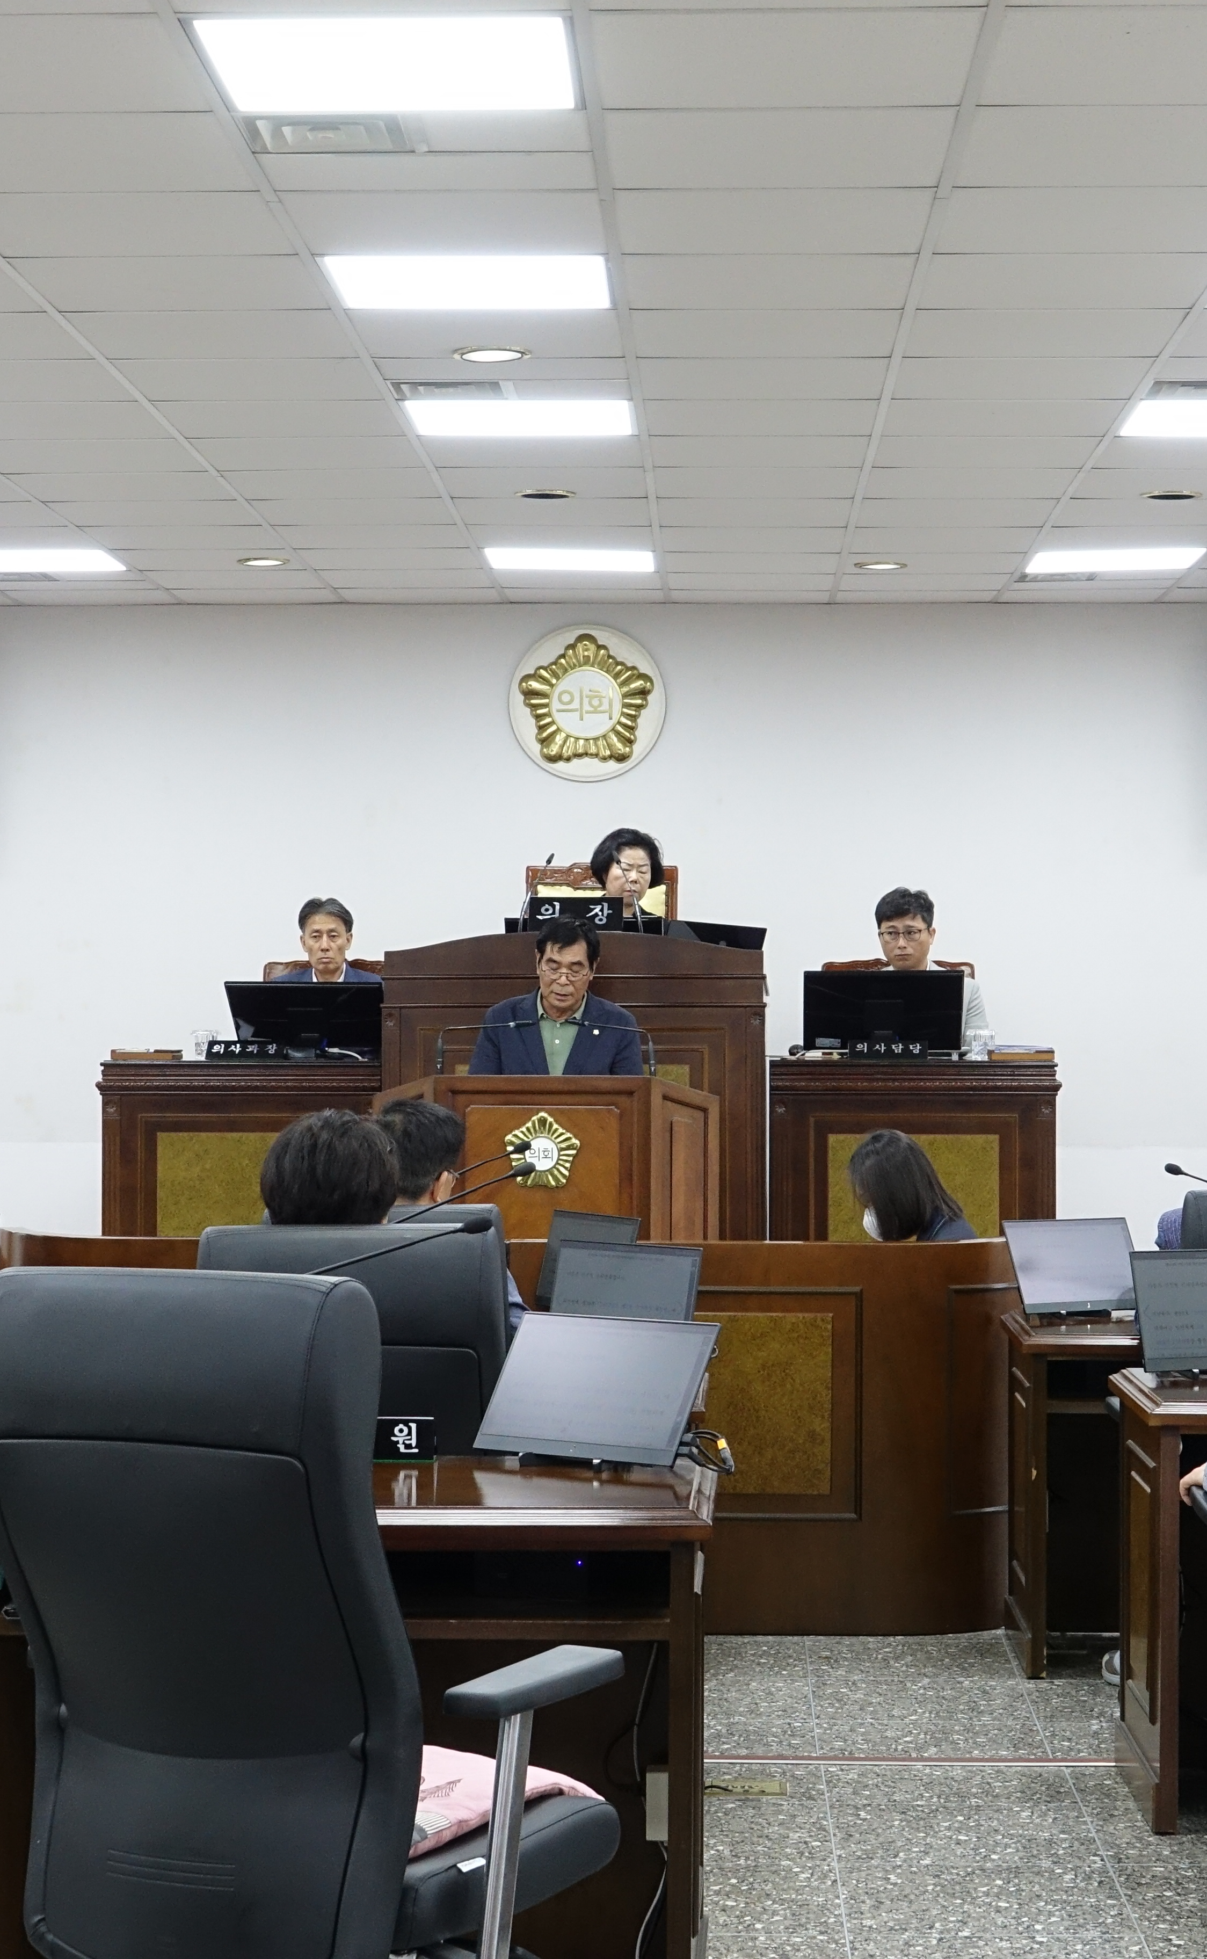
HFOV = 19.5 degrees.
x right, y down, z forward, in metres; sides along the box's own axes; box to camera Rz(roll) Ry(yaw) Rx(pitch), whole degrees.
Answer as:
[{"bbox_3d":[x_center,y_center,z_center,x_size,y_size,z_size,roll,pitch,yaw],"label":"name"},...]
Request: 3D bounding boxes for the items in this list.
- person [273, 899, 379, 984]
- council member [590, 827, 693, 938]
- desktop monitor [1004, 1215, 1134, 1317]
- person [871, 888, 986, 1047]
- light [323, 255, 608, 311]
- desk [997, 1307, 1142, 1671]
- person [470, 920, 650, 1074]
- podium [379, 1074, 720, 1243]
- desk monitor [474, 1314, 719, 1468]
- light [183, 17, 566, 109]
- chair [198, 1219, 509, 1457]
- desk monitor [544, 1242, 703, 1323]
[{"bbox_3d":[-0.944,0.366,12.049,0.520,1.280,0.720,0,0,2],"label":"person"},{"bbox_3d":[0.085,0.120,11.300,0.500,1.240,0.700,0,0,2],"label":"council member"},{"bbox_3d":[1.098,0.666,8.170,0.350,0.234,0.110,0,-12,-27],"label":"desktop monitor"},{"bbox_3d":[1.082,0.331,12.049,0.520,1.280,0.720,0,0,2],"label":"person"},{"bbox_3d":[-0.276,-1.467,7.300,0.600,0.050,0.600,0,0,2],"label":"light"},{"bbox_3d":[1.420,1.145,7.840,1.000,0.735,0.560,0,0,1],"label":"desk"},{"bbox_3d":[-0.125,0.680,9.800,0.520,1.690,0.360,0,0,2],"label":"person"},{"bbox_3d":[-0.147,0.884,9.160,0.910,1.240,0.500,0,0,2],"label":"podium"},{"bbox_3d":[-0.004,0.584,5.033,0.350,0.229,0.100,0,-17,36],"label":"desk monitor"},{"bbox_3d":[-0.334,-1.469,5.571,0.600,0.050,0.600,0,0,2],"label":"light"},{"bbox_3d":[-0.374,0.916,5.850,0.670,1.085,0.680,0,0,5],"label":"chair"},{"bbox_3d":[0.046,0.611,6.607,0.350,0.238,0.080,0,-8,40],"label":"desk monitor"}]

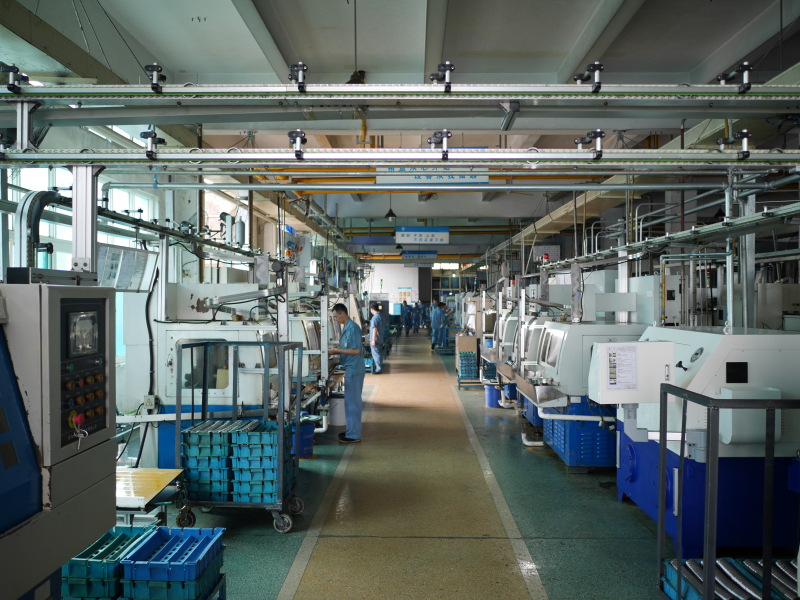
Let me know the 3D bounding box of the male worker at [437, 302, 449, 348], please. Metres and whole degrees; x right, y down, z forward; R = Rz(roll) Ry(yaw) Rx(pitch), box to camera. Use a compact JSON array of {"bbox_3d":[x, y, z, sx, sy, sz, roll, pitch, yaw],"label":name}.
[{"bbox_3d":[1.620,0.920,25.000,0.480,1.600,0.480,0,0,-3],"label":"male worker"}]

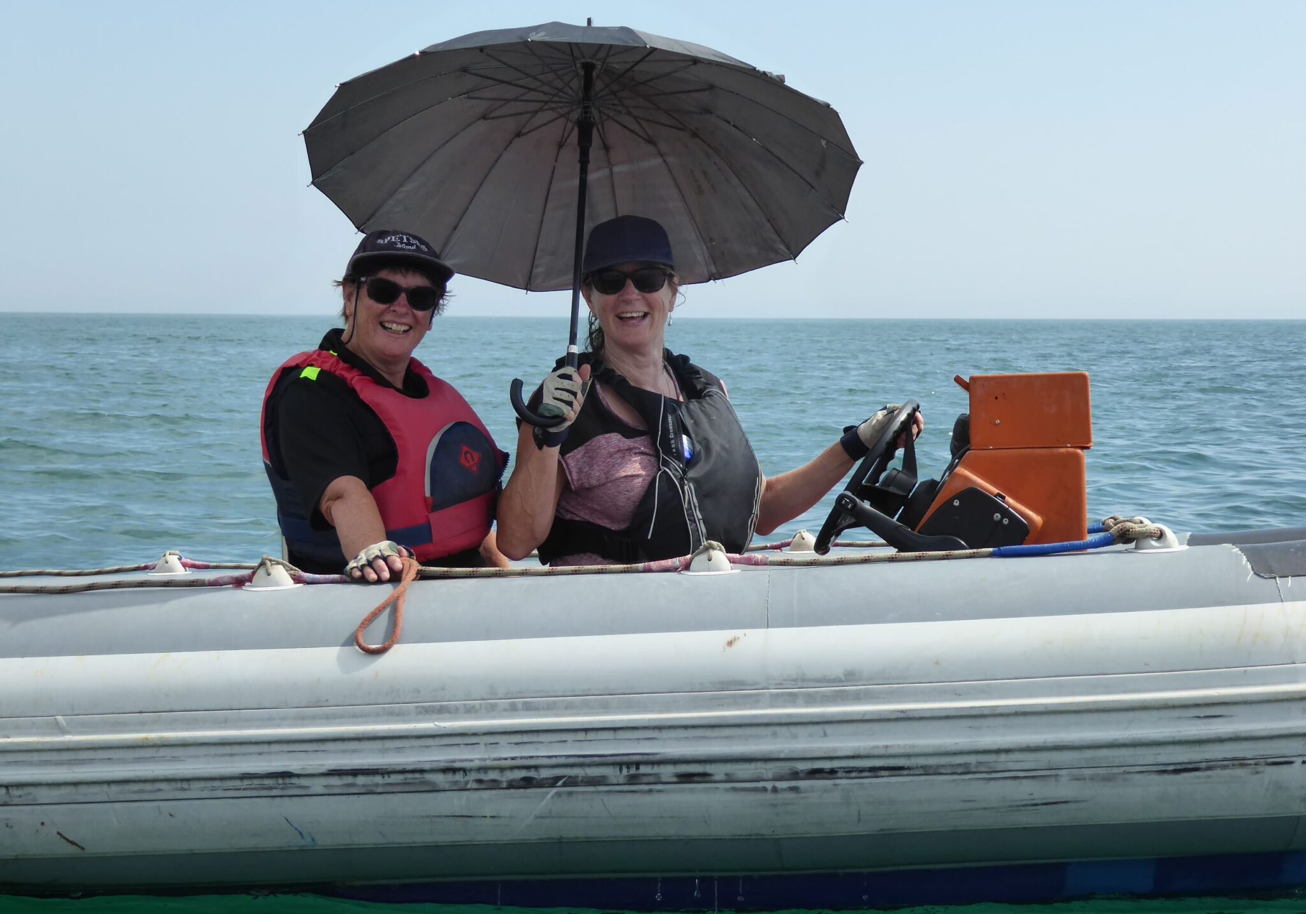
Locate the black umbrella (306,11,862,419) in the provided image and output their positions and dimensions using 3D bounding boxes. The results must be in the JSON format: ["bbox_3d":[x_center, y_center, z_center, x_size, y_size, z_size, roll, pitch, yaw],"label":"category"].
[{"bbox_3d":[-0.127,-0.428,5.022,1.010,0.795,1.010,2,-21,0],"label":"black umbrella"}]

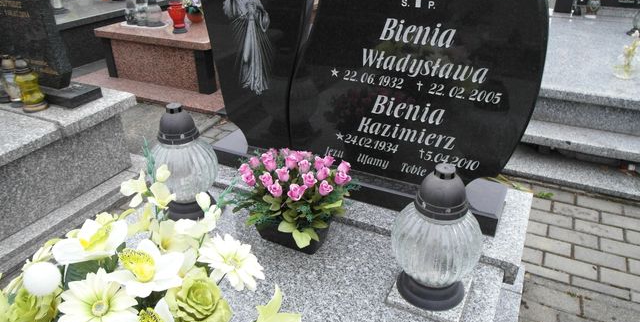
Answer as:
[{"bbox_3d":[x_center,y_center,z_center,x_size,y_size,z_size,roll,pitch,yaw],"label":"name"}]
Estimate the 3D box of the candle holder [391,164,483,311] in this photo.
[{"bbox_3d":[0.291,0.175,1.102,0.225,0.362,0.225,13,32,24],"label":"candle holder"}]

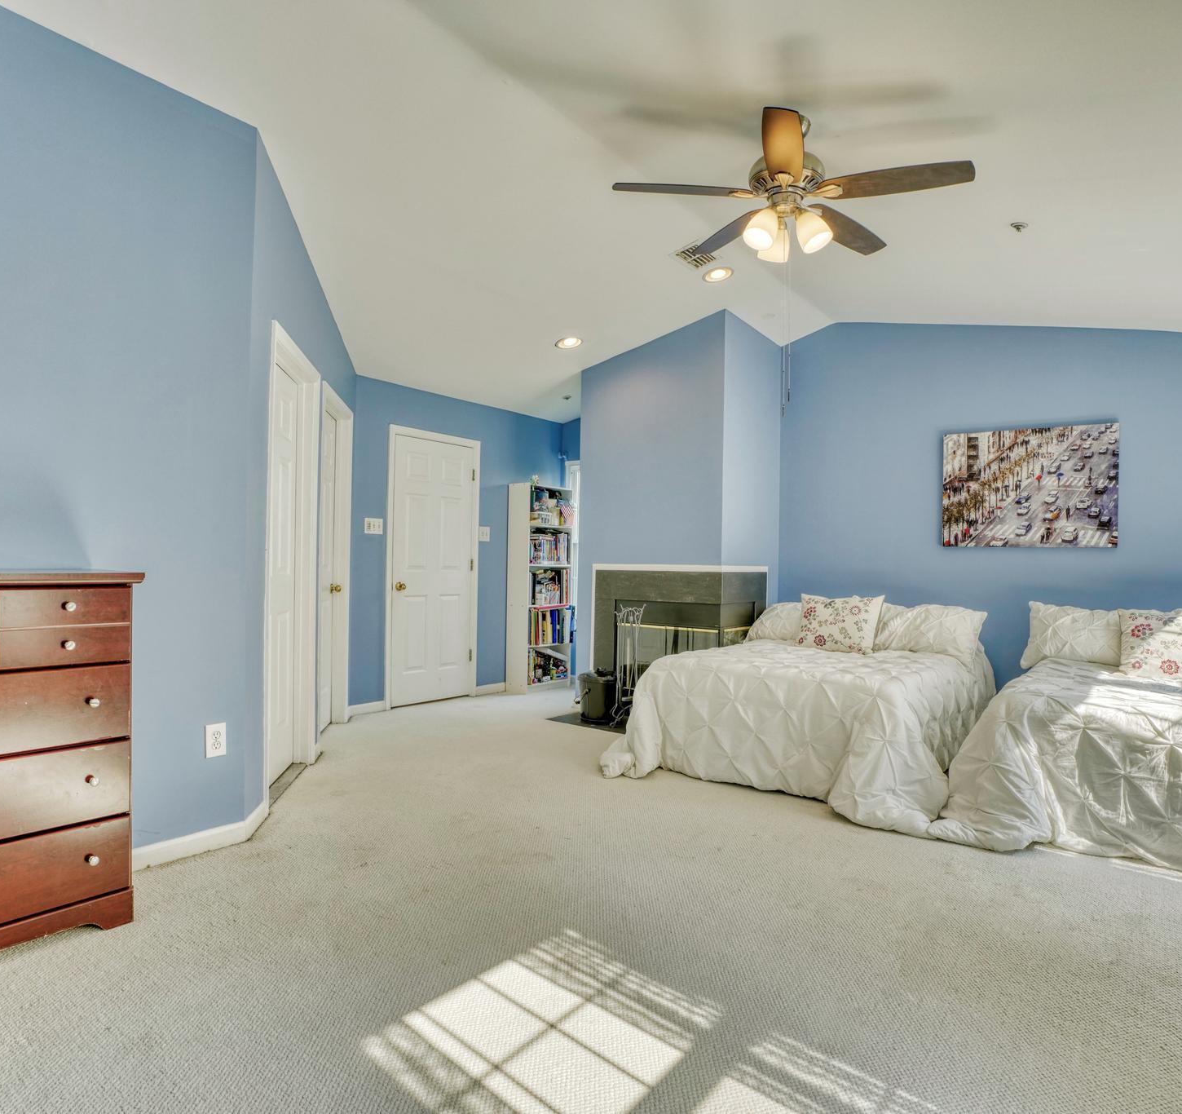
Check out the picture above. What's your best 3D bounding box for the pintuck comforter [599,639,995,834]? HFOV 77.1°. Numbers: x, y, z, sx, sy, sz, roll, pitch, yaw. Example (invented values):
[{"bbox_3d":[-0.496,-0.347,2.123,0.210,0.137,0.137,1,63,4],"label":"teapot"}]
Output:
[{"bbox_3d":[1.354,0.865,4.403,1.600,0.600,2.270,1,-1,39],"label":"pintuck comforter"}]

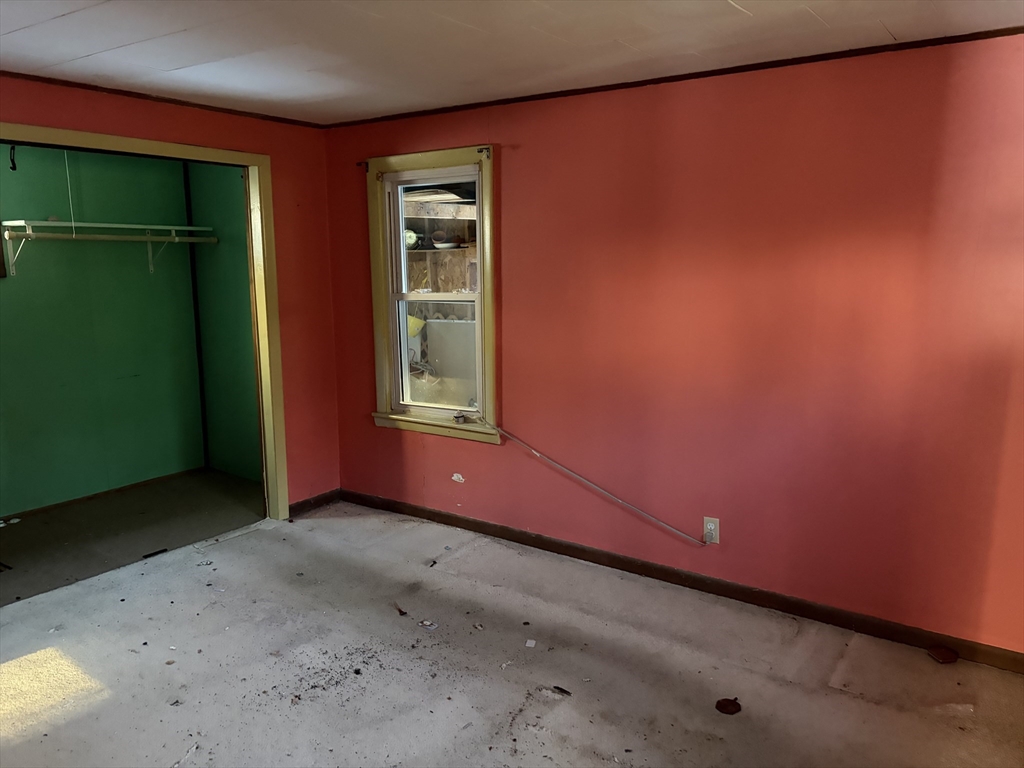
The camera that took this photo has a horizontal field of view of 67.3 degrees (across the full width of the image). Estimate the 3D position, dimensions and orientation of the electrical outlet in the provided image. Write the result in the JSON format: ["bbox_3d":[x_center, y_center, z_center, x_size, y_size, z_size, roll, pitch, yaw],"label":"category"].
[{"bbox_3d":[0.900,0.659,3.472,0.071,0.115,0.011,6,12,34],"label":"electrical outlet"}]

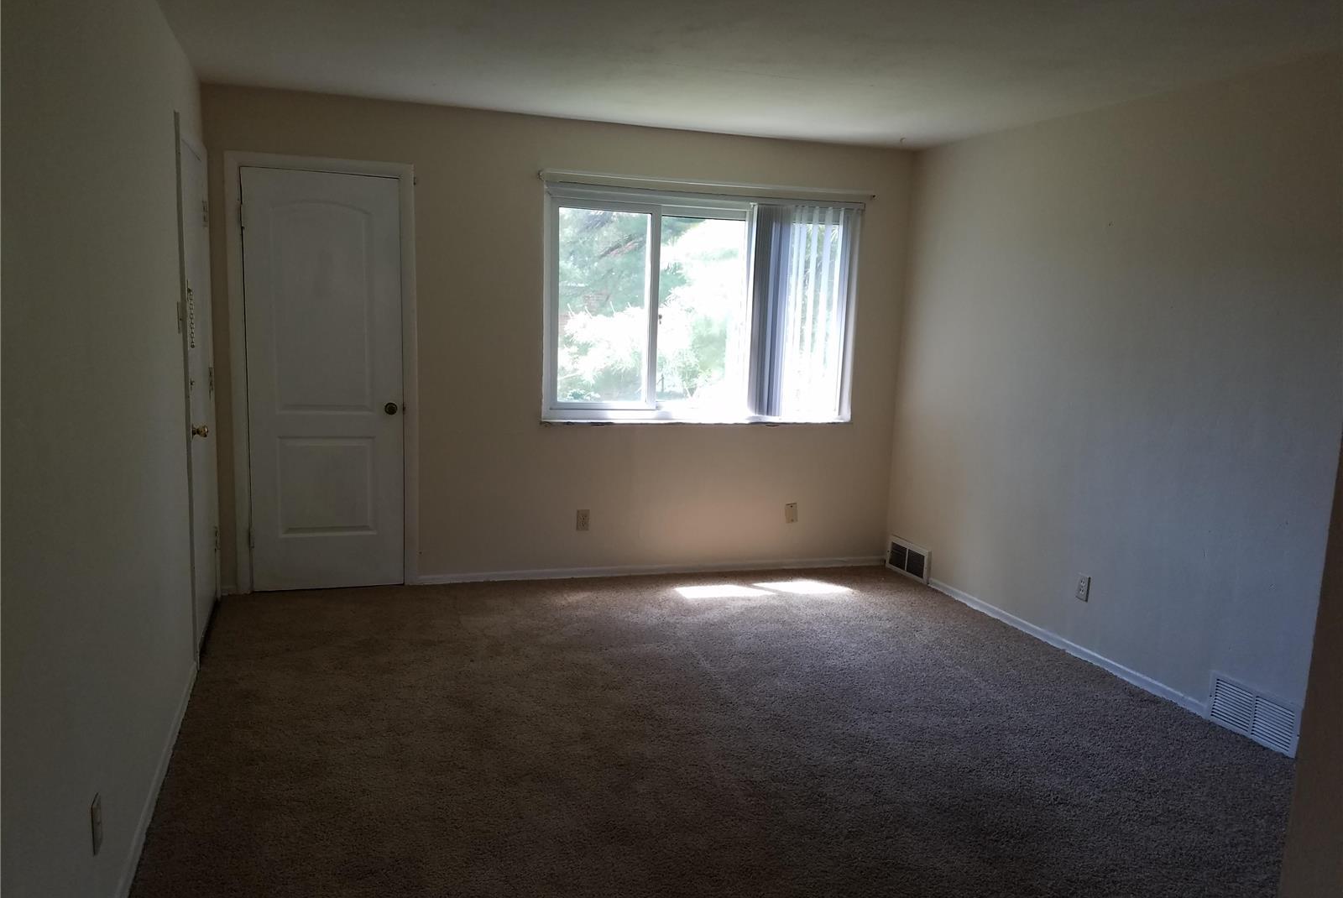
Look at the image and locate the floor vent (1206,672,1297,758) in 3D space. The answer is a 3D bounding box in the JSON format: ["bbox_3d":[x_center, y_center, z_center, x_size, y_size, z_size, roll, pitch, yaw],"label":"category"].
[{"bbox_3d":[2.128,0.971,3.702,0.020,0.185,0.385,-1,9,-19],"label":"floor vent"}]

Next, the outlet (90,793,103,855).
[{"bbox_3d":[-1.256,0.823,2.206,0.011,0.114,0.070,-1,9,-19],"label":"outlet"}]

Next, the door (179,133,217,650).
[{"bbox_3d":[-2.014,-0.221,4.285,0.045,2.030,0.800,-1,9,-19],"label":"door"}]

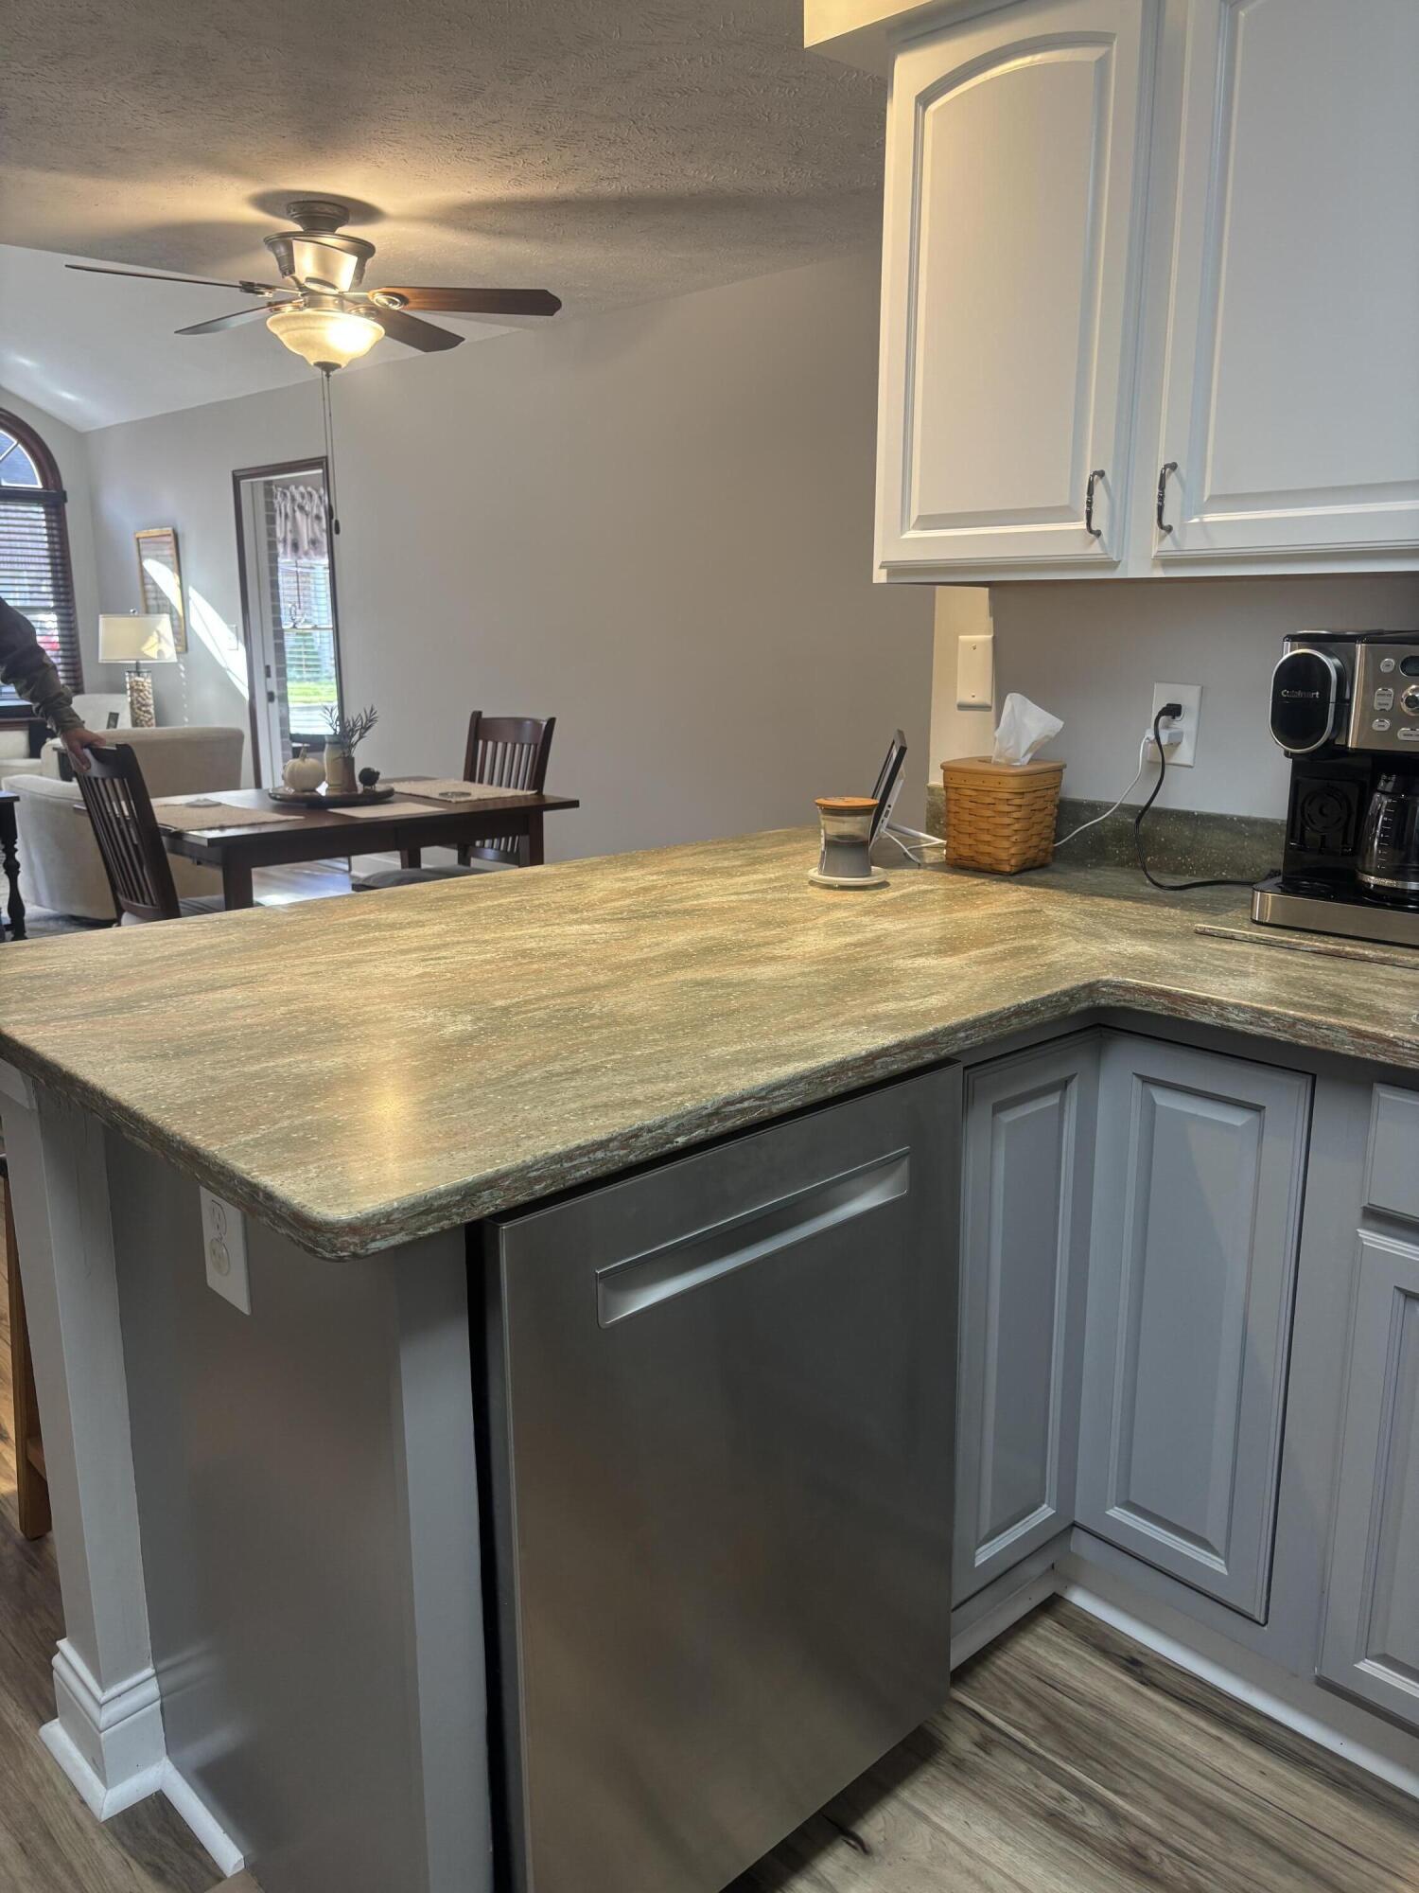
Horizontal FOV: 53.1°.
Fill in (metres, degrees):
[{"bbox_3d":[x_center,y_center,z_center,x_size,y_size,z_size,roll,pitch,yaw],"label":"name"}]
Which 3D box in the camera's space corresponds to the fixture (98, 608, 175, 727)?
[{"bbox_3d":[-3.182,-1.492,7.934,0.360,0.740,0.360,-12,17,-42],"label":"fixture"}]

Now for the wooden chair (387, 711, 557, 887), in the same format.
[{"bbox_3d":[-0.890,-0.278,4.904,0.580,1.000,0.480,-12,17,-42],"label":"wooden chair"}]

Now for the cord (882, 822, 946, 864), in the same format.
[{"bbox_3d":[0.360,-0.186,2.449,0.100,0.055,0.100,-12,17,-42],"label":"cord"}]

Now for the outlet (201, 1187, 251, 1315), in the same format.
[{"bbox_3d":[-0.441,0.261,1.286,0.007,0.129,0.084,-12,17,-42],"label":"outlet"}]

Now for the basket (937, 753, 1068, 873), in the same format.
[{"bbox_3d":[0.484,-0.216,2.348,0.154,0.168,0.154,-12,17,-42],"label":"basket"}]

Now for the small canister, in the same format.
[{"bbox_3d":[0.222,-0.164,2.235,0.124,0.124,0.124,0,13,0],"label":"small canister"}]

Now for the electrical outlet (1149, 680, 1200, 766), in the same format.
[{"bbox_3d":[0.736,-0.349,2.249,0.010,0.124,0.079,-12,17,-42],"label":"electrical outlet"}]

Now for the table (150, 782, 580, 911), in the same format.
[{"bbox_3d":[-1.202,-0.080,4.580,1.220,0.760,0.970,-12,17,-42],"label":"table"}]

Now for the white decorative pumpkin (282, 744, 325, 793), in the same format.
[{"bbox_3d":[-1.325,-0.576,4.611,0.138,0.150,0.138,-12,17,-42],"label":"white decorative pumpkin"}]

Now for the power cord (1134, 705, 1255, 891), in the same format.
[{"bbox_3d":[0.734,-0.232,2.190,0.130,0.270,0.210,-12,17,-42],"label":"power cord"}]

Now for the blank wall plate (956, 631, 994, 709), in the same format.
[{"bbox_3d":[0.456,-0.471,2.454,0.007,0.120,0.074,-12,17,-42],"label":"blank wall plate"}]

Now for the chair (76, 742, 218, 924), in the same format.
[{"bbox_3d":[-1.511,-0.124,4.200,0.560,0.995,0.460,-12,17,-42],"label":"chair"}]

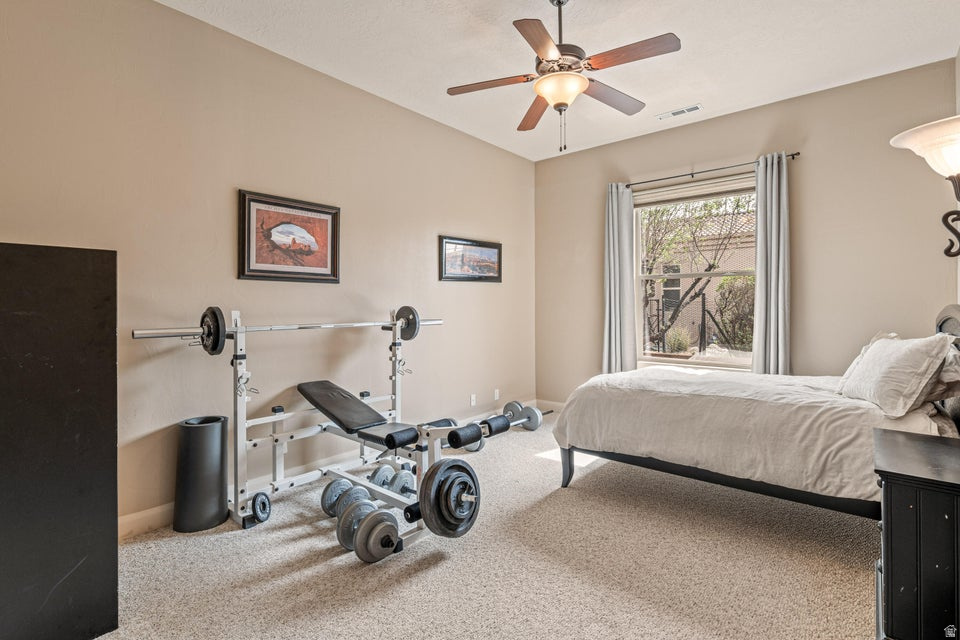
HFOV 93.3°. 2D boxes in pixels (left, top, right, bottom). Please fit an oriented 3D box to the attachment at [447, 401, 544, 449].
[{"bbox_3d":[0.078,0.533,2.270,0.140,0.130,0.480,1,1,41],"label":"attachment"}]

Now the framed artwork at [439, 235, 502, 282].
[{"bbox_3d":[-0.079,-0.602,4.643,0.030,0.427,0.966,1,1,41],"label":"framed artwork"}]

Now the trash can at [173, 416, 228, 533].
[{"bbox_3d":[-1.631,0.891,2.671,0.272,0.590,0.272,1,1,41],"label":"trash can"}]

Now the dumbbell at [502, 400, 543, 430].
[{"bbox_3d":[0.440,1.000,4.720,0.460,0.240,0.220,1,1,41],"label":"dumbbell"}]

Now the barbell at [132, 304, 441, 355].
[{"bbox_3d":[-1.041,0.047,3.105,0.280,0.280,2.160,1,1,41],"label":"barbell"}]

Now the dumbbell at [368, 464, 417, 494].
[{"bbox_3d":[-0.569,1.060,2.920,0.420,0.220,0.220,1,1,38],"label":"dumbbell"}]

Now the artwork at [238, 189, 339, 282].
[{"bbox_3d":[-1.329,-0.560,3.210,0.030,0.583,0.742,1,1,41],"label":"artwork"}]

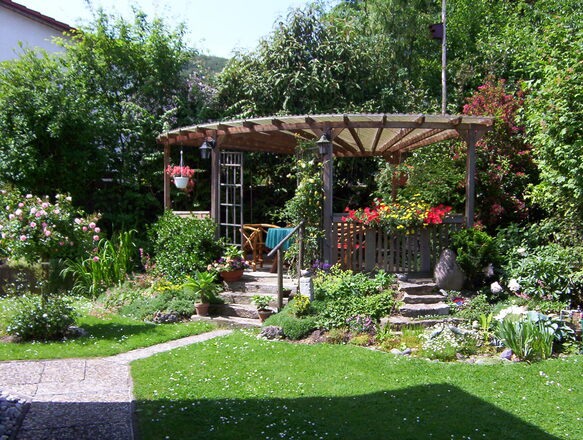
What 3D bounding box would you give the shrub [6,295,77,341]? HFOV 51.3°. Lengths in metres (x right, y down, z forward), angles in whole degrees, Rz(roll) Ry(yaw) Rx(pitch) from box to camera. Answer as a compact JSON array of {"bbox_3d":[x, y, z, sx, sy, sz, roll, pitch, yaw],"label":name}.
[{"bbox_3d":[-3.456,1.348,8.400,0.940,0.580,0.840,0,3,0],"label":"shrub"}]

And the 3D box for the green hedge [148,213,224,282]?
[{"bbox_3d":[-1.657,0.414,9.500,1.150,1.120,1.100,0,1,0],"label":"green hedge"}]

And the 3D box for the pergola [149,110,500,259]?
[{"bbox_3d":[0.383,-0.475,10.990,5.600,2.480,3.600,1,3,12],"label":"pergola"}]

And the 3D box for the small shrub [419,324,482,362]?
[{"bbox_3d":[1.871,1.417,7.150,0.700,0.290,0.520,0,4,0],"label":"small shrub"}]

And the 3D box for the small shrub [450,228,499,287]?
[{"bbox_3d":[2.786,0.571,9.250,0.710,0.860,0.660,0,3,0],"label":"small shrub"}]

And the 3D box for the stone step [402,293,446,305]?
[{"bbox_3d":[1.976,1.186,9.030,0.640,0.120,0.360,0,4,0],"label":"stone step"}]

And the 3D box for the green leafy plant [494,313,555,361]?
[{"bbox_3d":[2.722,1.360,7.100,0.620,0.450,0.460,0,4,0],"label":"green leafy plant"}]

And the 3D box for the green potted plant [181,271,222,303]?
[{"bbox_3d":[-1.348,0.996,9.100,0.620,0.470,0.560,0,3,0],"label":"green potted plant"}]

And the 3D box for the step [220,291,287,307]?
[{"bbox_3d":[-0.590,1.181,9.200,1.000,0.130,0.420,1,4,17],"label":"step"}]

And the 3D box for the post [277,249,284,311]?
[{"bbox_3d":[-0.154,0.839,8.500,0.085,0.880,0.085,0,1,0],"label":"post"}]

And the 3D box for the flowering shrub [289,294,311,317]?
[{"bbox_3d":[0.112,1.196,8.500,0.310,0.300,0.300,0,1,0],"label":"flowering shrub"}]

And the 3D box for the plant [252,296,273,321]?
[{"bbox_3d":[-0.410,1.252,8.600,0.280,0.370,0.270,0,3,0],"label":"plant"}]

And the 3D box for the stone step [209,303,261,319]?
[{"bbox_3d":[-0.818,1.315,8.720,0.760,0.120,0.400,1,4,20],"label":"stone step"}]

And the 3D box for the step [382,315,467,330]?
[{"bbox_3d":[1.832,1.449,8.500,1.150,0.120,0.380,0,4,-7],"label":"step"}]

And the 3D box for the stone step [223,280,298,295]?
[{"bbox_3d":[-0.503,1.049,9.550,1.100,0.130,0.420,1,4,18],"label":"stone step"}]

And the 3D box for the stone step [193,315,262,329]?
[{"bbox_3d":[-0.877,1.429,8.600,1.100,0.140,0.420,1,1,21],"label":"stone step"}]

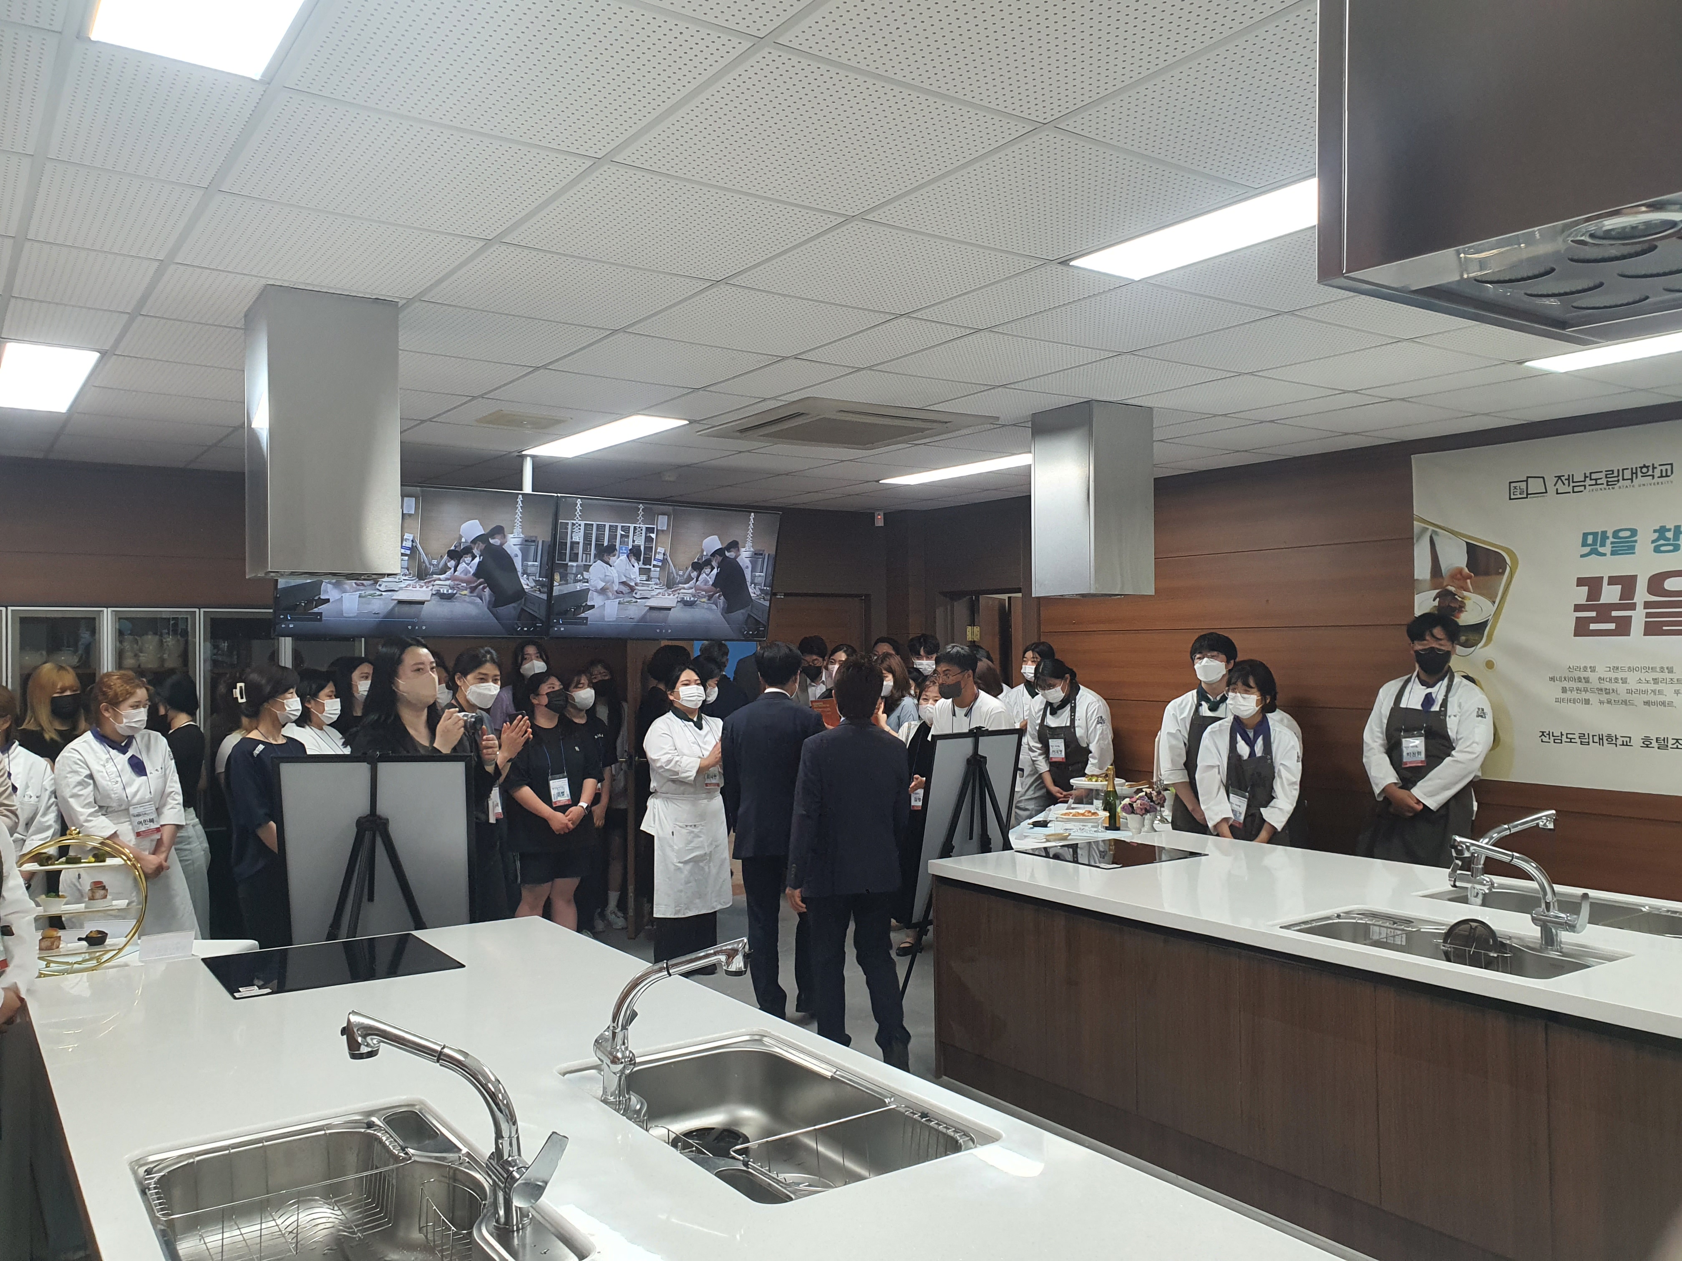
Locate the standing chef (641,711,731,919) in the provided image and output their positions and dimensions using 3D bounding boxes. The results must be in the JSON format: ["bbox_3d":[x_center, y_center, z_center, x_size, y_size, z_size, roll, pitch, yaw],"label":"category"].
[{"bbox_3d":[-0.810,1.000,6.680,0.480,1.620,0.360,0,-1,-41],"label":"standing chef"}]

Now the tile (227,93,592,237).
[{"bbox_3d":[-0.871,-0.908,2.494,0.590,0.020,0.590,0,-1,-35],"label":"tile"}]

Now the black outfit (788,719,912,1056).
[{"bbox_3d":[0.037,1.036,5.150,0.480,1.340,0.340,-1,0,-7],"label":"black outfit"}]

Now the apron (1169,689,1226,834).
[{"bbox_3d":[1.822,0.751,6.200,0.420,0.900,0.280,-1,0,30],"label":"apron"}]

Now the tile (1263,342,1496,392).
[{"bbox_3d":[1.900,-0.938,4.510,0.600,0.020,0.600,0,0,-36],"label":"tile"}]

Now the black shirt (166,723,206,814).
[{"bbox_3d":[-2.962,0.608,5.600,0.250,0.440,0.400,-1,-1,30],"label":"black shirt"}]

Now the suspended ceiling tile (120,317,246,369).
[{"bbox_3d":[-1.922,-0.892,3.995,0.600,0.020,0.600,0,0,-36],"label":"suspended ceiling tile"}]

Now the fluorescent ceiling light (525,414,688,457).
[{"bbox_3d":[-1.096,-0.891,5.769,0.285,0.050,1.210,0,-1,-36],"label":"fluorescent ceiling light"}]

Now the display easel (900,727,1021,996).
[{"bbox_3d":[0.702,1.115,6.000,0.700,1.330,0.660,0,-1,-38],"label":"display easel"}]

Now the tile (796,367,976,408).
[{"bbox_3d":[0.170,-0.900,4.757,0.600,0.020,0.600,0,0,-36],"label":"tile"}]

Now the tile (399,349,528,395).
[{"bbox_3d":[-1.432,-0.890,4.350,0.600,0.020,0.600,0,0,-36],"label":"tile"}]

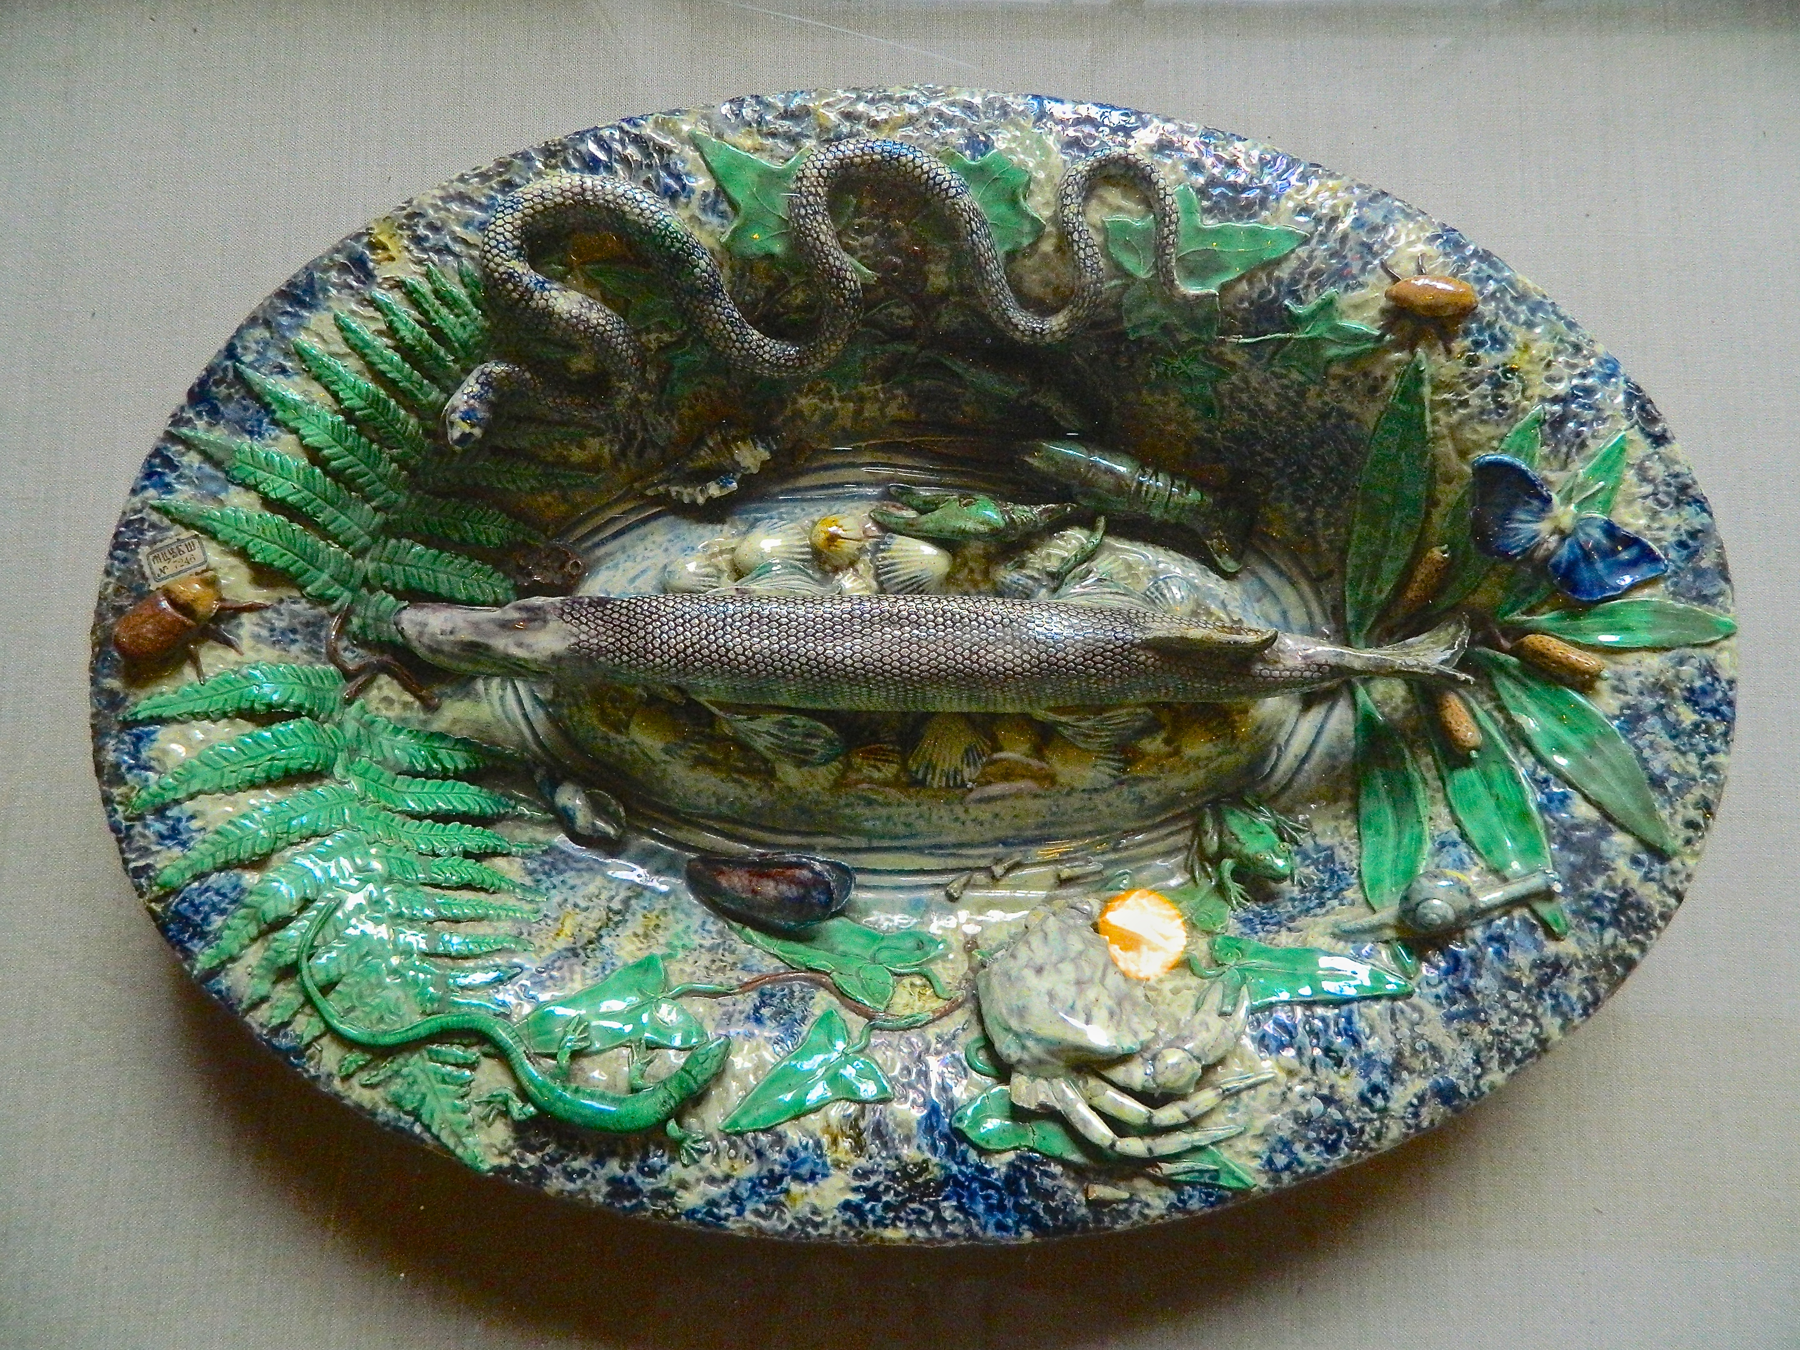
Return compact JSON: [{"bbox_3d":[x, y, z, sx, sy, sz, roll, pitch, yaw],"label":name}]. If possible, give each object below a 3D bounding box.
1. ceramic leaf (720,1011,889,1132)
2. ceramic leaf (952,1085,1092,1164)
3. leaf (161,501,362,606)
[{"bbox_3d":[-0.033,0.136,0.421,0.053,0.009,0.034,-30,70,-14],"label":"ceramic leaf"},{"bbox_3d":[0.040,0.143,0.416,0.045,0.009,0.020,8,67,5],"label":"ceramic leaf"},{"bbox_3d":[-0.239,-0.045,0.481,0.078,0.012,0.022,28,79,-11],"label":"leaf"}]

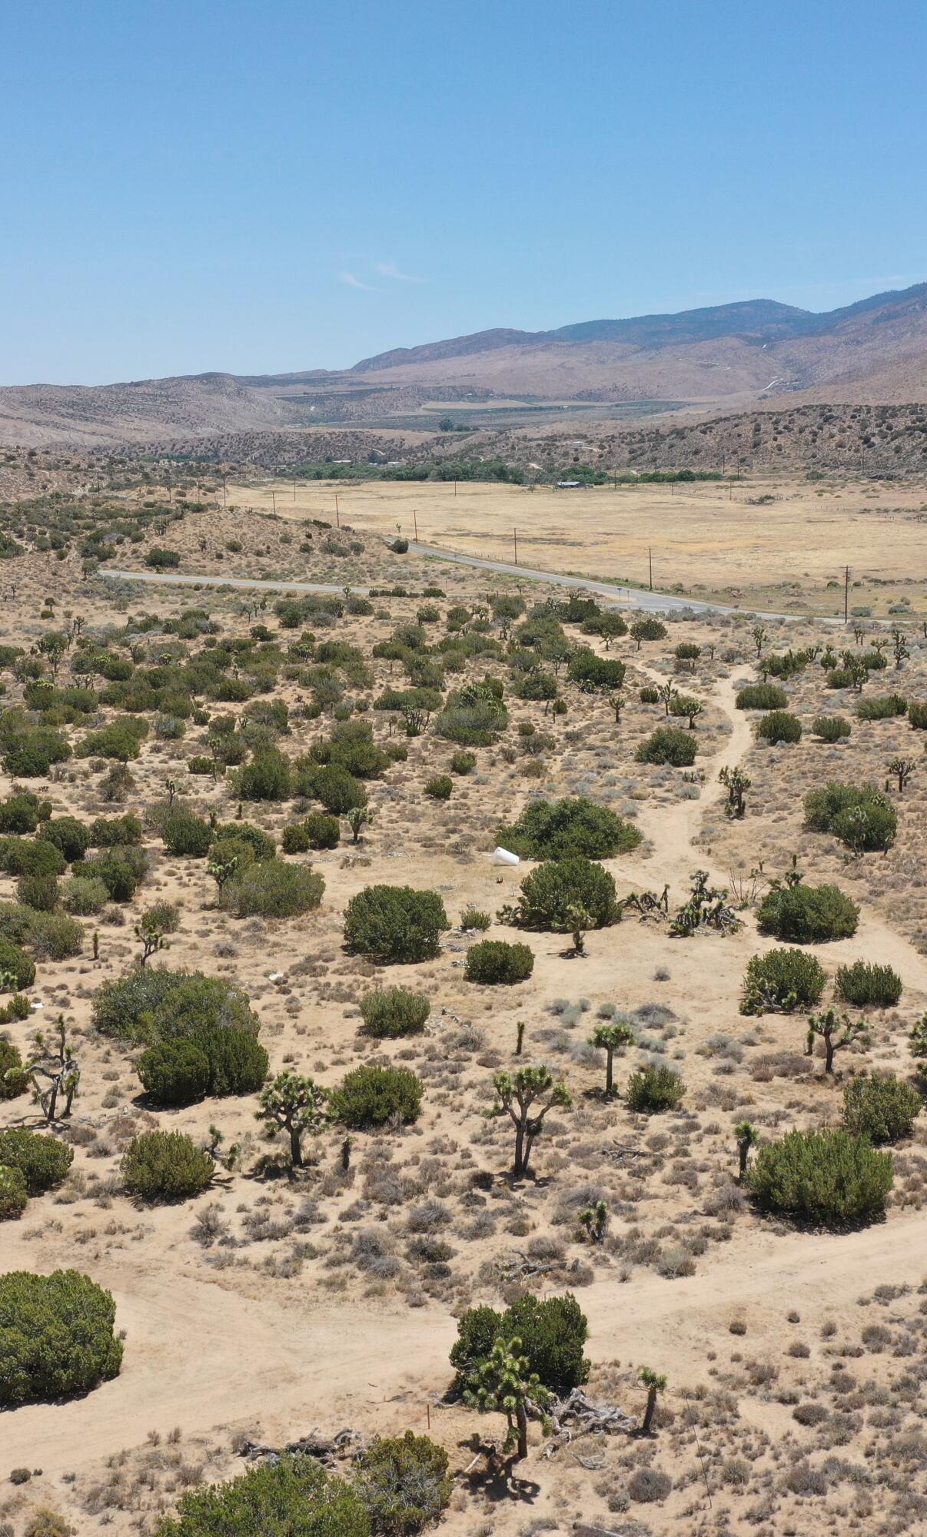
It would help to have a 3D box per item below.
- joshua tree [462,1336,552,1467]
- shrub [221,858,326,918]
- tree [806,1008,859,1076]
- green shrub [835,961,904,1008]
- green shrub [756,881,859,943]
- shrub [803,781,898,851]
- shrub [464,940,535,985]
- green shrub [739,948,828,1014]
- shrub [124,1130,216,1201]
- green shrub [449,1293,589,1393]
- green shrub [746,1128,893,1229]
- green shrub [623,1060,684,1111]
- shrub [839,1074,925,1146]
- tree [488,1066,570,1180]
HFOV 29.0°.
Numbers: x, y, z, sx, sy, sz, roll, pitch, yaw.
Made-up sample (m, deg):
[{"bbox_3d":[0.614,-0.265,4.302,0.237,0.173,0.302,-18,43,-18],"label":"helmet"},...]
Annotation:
[{"bbox_3d":[1.326,19.163,54.059,2.706,3.739,2.436,0,11,2],"label":"joshua tree"},{"bbox_3d":[-10.382,6.355,97.546,5.750,2.640,4.600,-1,11,-6],"label":"shrub"},{"bbox_3d":[17.112,12.773,83.319,2.448,3.265,1.959,2,12,12],"label":"tree"},{"bbox_3d":[21.831,11.667,96.842,3.597,2.122,3.237,3,11,13],"label":"green shrub"},{"bbox_3d":[20.943,8.757,109.249,6.134,3.098,5.521,2,11,11],"label":"green shrub"},{"bbox_3d":[28.423,3.558,132.009,6.718,4.616,6.046,2,11,12],"label":"shrub"},{"bbox_3d":[1.794,9.641,89.346,3.490,1.880,3.140,0,11,1],"label":"shrub"},{"bbox_3d":[16.904,11.073,94.329,4.476,3.038,4.252,2,12,10],"label":"green shrub"},{"bbox_3d":[-11.514,15.504,70.368,3.557,2.087,3.380,-2,12,-10],"label":"shrub"},{"bbox_3d":[1.547,16.052,50.519,3.950,1.890,3.550,0,11,2],"label":"green shrub"},{"bbox_3d":[14.154,16.250,71.284,5.678,2.883,5.110,2,11,12],"label":"green shrub"},{"bbox_3d":[7.550,12.510,70.560,2.400,2.040,2.160,1,11,6],"label":"green shrub"},{"bbox_3d":[15.660,12.770,67.220,3.090,2.690,2.780,2,11,14],"label":"shrub"},{"bbox_3d":[2.421,13.039,66.067,3.050,4.400,2.750,0,11,2],"label":"tree"}]

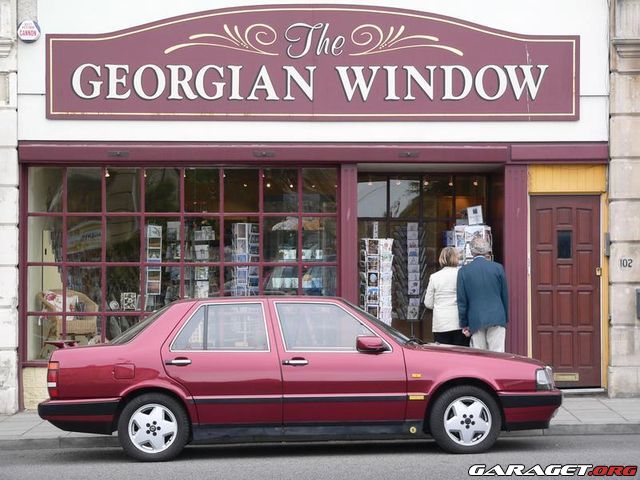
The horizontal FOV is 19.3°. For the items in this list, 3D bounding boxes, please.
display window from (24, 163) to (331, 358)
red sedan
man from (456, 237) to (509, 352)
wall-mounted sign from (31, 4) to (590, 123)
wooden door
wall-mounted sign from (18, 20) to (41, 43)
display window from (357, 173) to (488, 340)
[{"bbox_3d":[-1.476,0.250,20.100,3.347,2.068,0.120,0,-1,0],"label":"display window"},{"bbox_3d":[-0.191,1.162,16.759,4.590,1.380,1.770,-1,-1,0],"label":"red sedan"},{"bbox_3d":[1.672,0.849,19.400,0.560,1.750,0.420,0,-1,0],"label":"man"},{"bbox_3d":[-0.074,-1.878,19.950,5.639,1.227,0.060,0,-1,0],"label":"wall-mounted sign"},{"bbox_3d":[2.630,0.557,20.200,0.761,2.062,0.060,0,-1,0],"label":"wooden door"},{"bbox_3d":[-3.073,-2.206,19.950,0.233,0.233,0.080,0,-1,0],"label":"wall-mounted sign"},{"bbox_3d":[1.174,0.205,21.500,1.516,1.950,0.100,0,-1,0],"label":"display window"}]

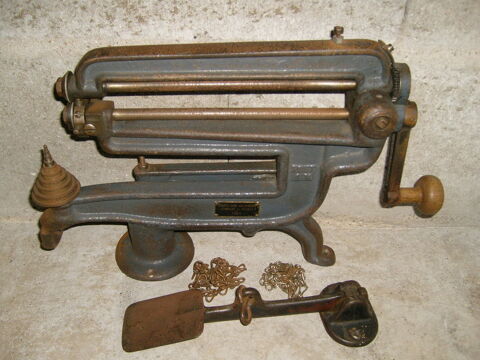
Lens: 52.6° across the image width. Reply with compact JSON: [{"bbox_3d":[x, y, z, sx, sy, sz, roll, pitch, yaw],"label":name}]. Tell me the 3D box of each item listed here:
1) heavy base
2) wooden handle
[{"bbox_3d":[-0.120,0.076,0.687,0.112,0.082,0.112,0,30,0],"label":"heavy base"},{"bbox_3d":[0.245,0.022,0.657,0.060,0.056,0.056,0,30,0],"label":"wooden handle"}]

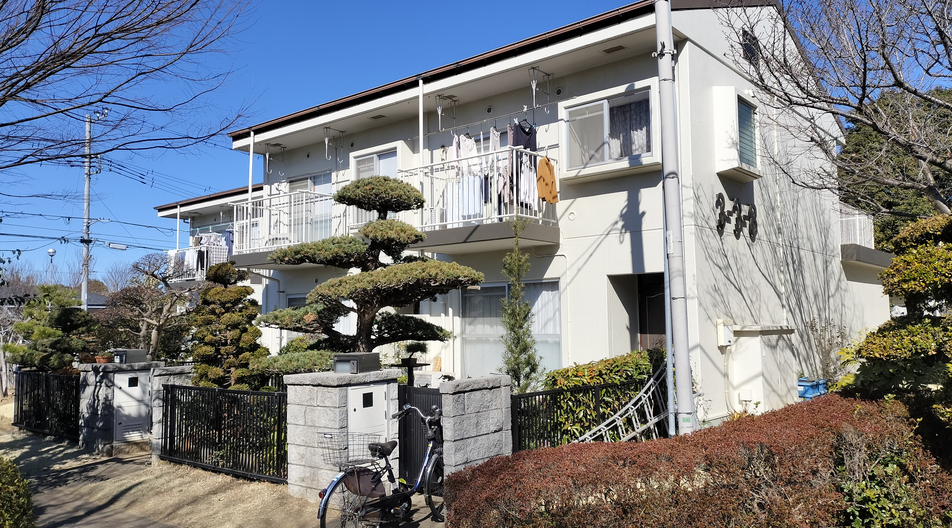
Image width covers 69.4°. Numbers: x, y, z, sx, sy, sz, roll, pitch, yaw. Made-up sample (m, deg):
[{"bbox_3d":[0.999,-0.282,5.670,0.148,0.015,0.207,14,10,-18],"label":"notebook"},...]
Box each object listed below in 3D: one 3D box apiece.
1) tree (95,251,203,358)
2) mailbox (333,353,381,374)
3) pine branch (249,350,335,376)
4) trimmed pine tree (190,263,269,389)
[{"bbox_3d":[-5.631,1.293,12.079,1.850,3.050,1.800,-4,-5,41],"label":"tree"},{"bbox_3d":[-1.204,1.002,6.946,0.370,0.170,0.270,-4,-5,41],"label":"mailbox"},{"bbox_3d":[-2.074,1.132,7.900,1.100,0.300,0.750,1,-4,-15],"label":"pine branch"},{"bbox_3d":[-3.220,1.248,9.067,1.050,2.500,1.050,-4,-5,41],"label":"trimmed pine tree"}]

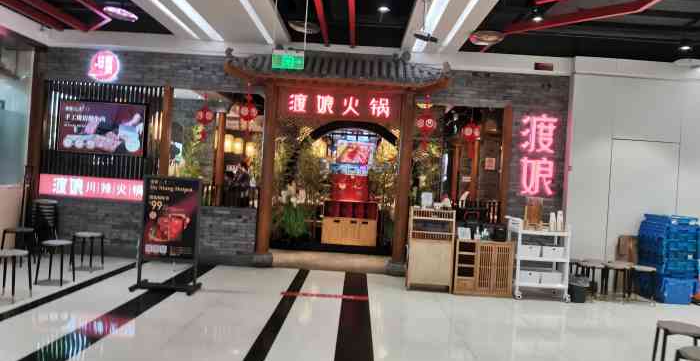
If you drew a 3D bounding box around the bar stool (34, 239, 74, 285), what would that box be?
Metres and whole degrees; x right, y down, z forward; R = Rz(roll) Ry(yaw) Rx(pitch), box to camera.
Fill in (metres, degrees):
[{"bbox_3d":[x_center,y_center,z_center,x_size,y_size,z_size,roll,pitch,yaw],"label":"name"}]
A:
[{"bbox_3d":[-3.401,0.964,6.083,0.325,0.455,0.325,3,0,1],"label":"bar stool"}]

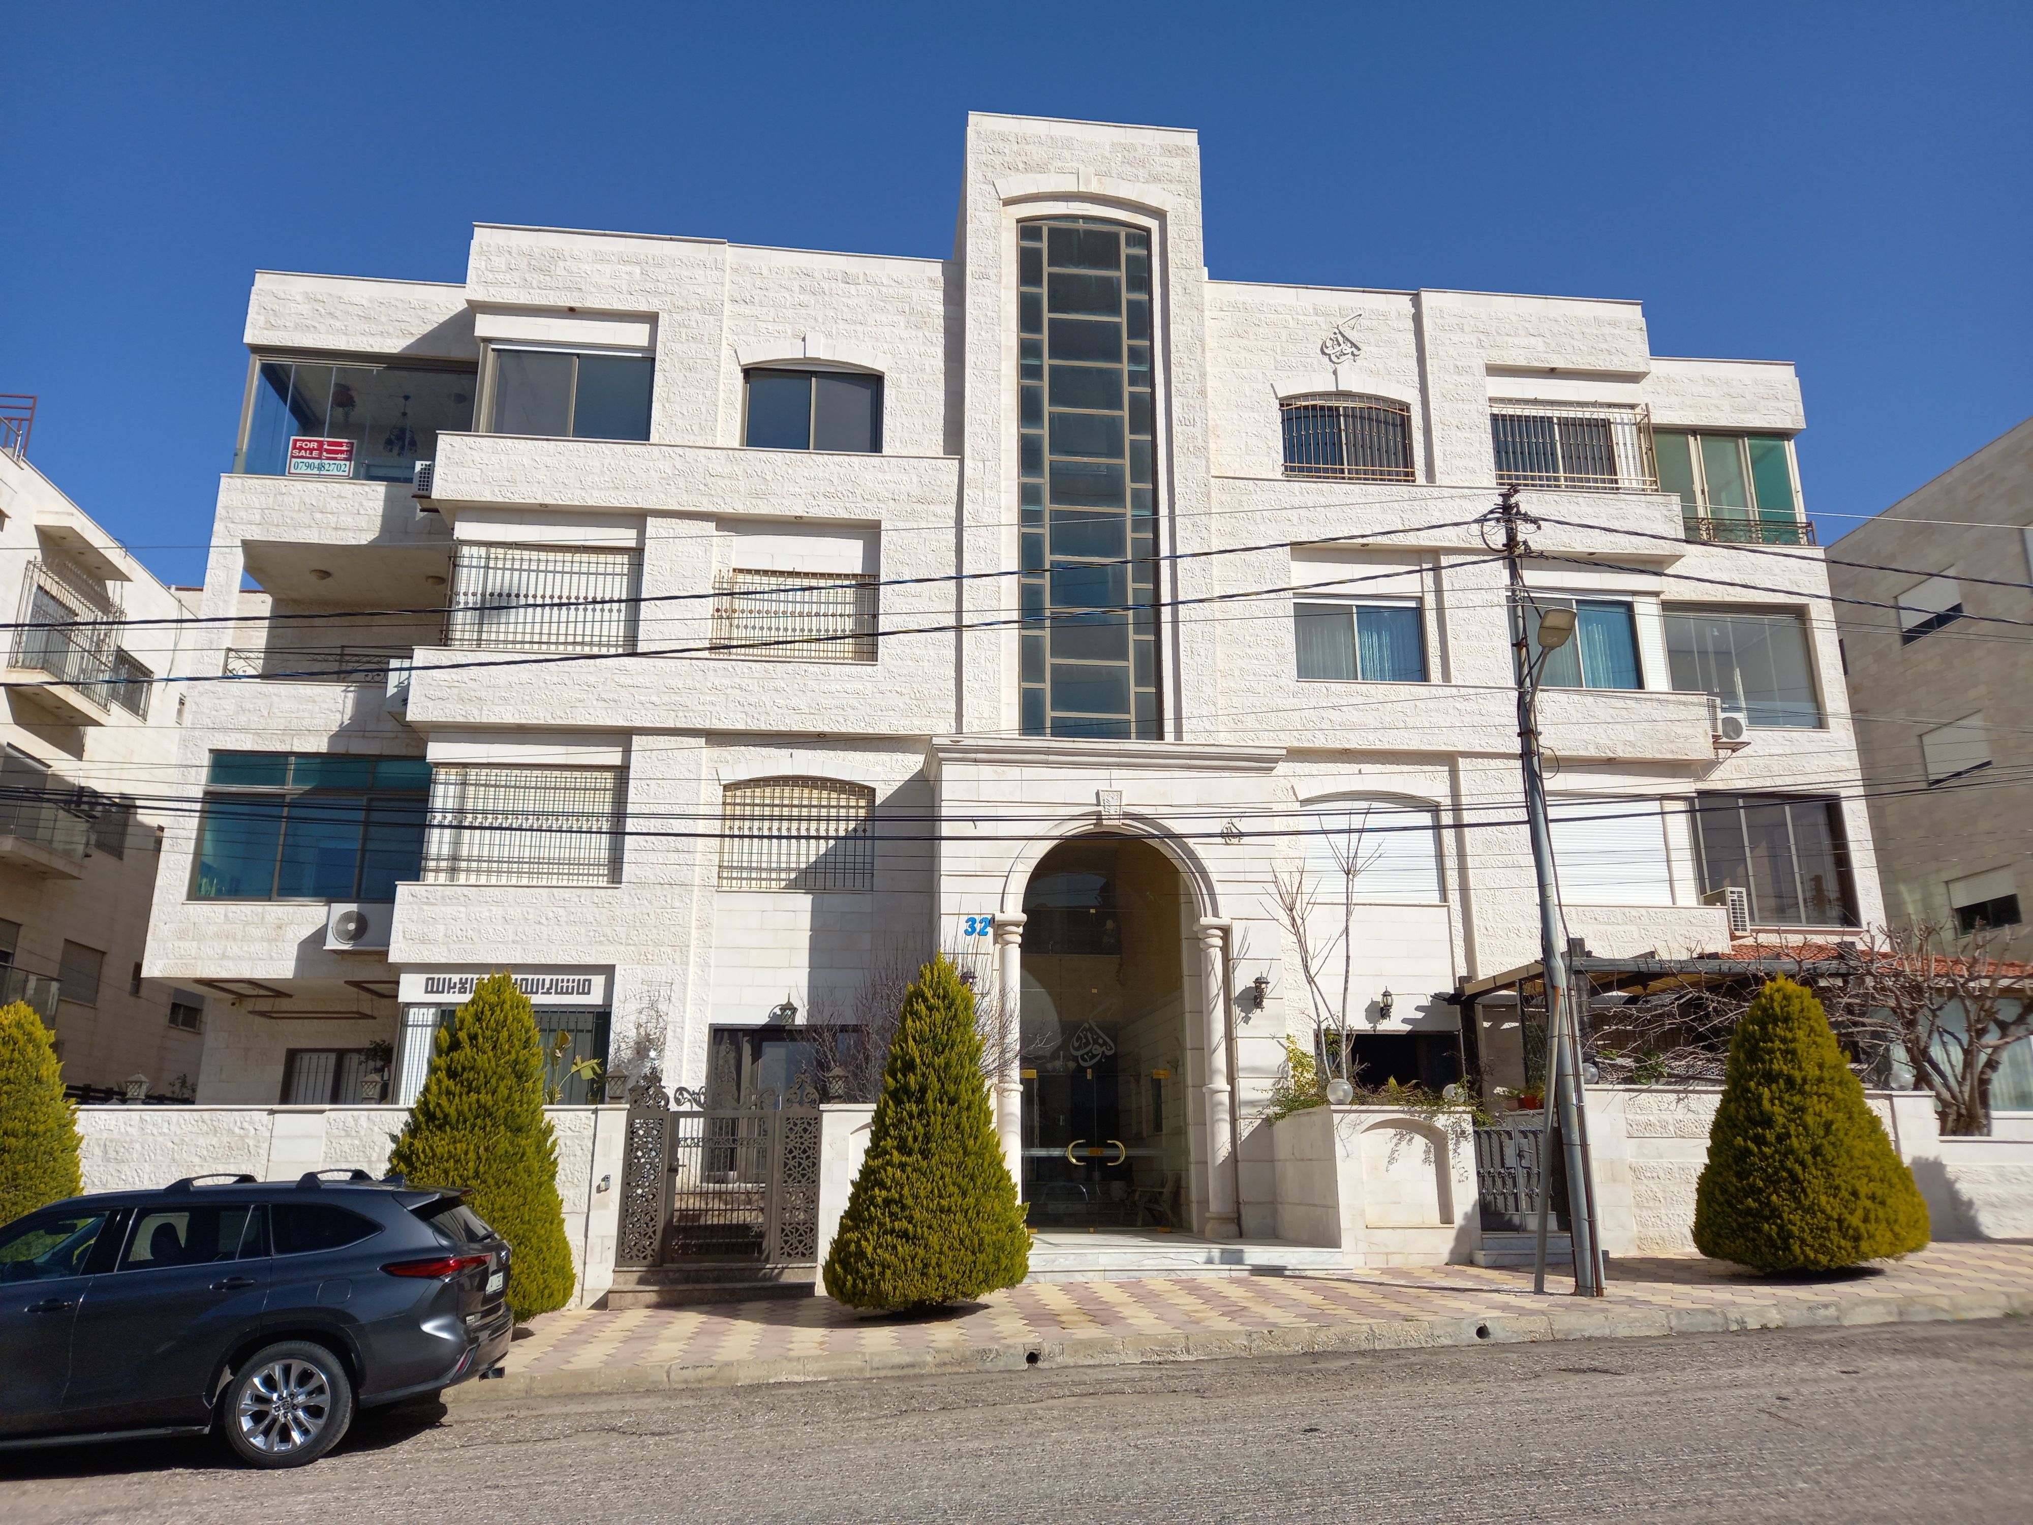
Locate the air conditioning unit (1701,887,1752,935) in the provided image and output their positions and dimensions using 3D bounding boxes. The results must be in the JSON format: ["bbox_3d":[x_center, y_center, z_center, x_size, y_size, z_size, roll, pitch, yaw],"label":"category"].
[{"bbox_3d":[10.600,2.295,21.936,0.290,0.680,0.800,2,-16,-7],"label":"air conditioning unit"}]

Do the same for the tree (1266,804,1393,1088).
[{"bbox_3d":[3.680,2.225,17.327,1.550,3.600,1.300,2,-16,-7],"label":"tree"}]

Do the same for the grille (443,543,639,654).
[{"bbox_3d":[-6.815,-2.269,21.265,2.750,1.650,0.260,2,-16,-6],"label":"grille"}]

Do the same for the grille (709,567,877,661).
[{"bbox_3d":[-3.123,-2.052,20.770,2.330,1.270,0.150,2,-16,-7],"label":"grille"}]

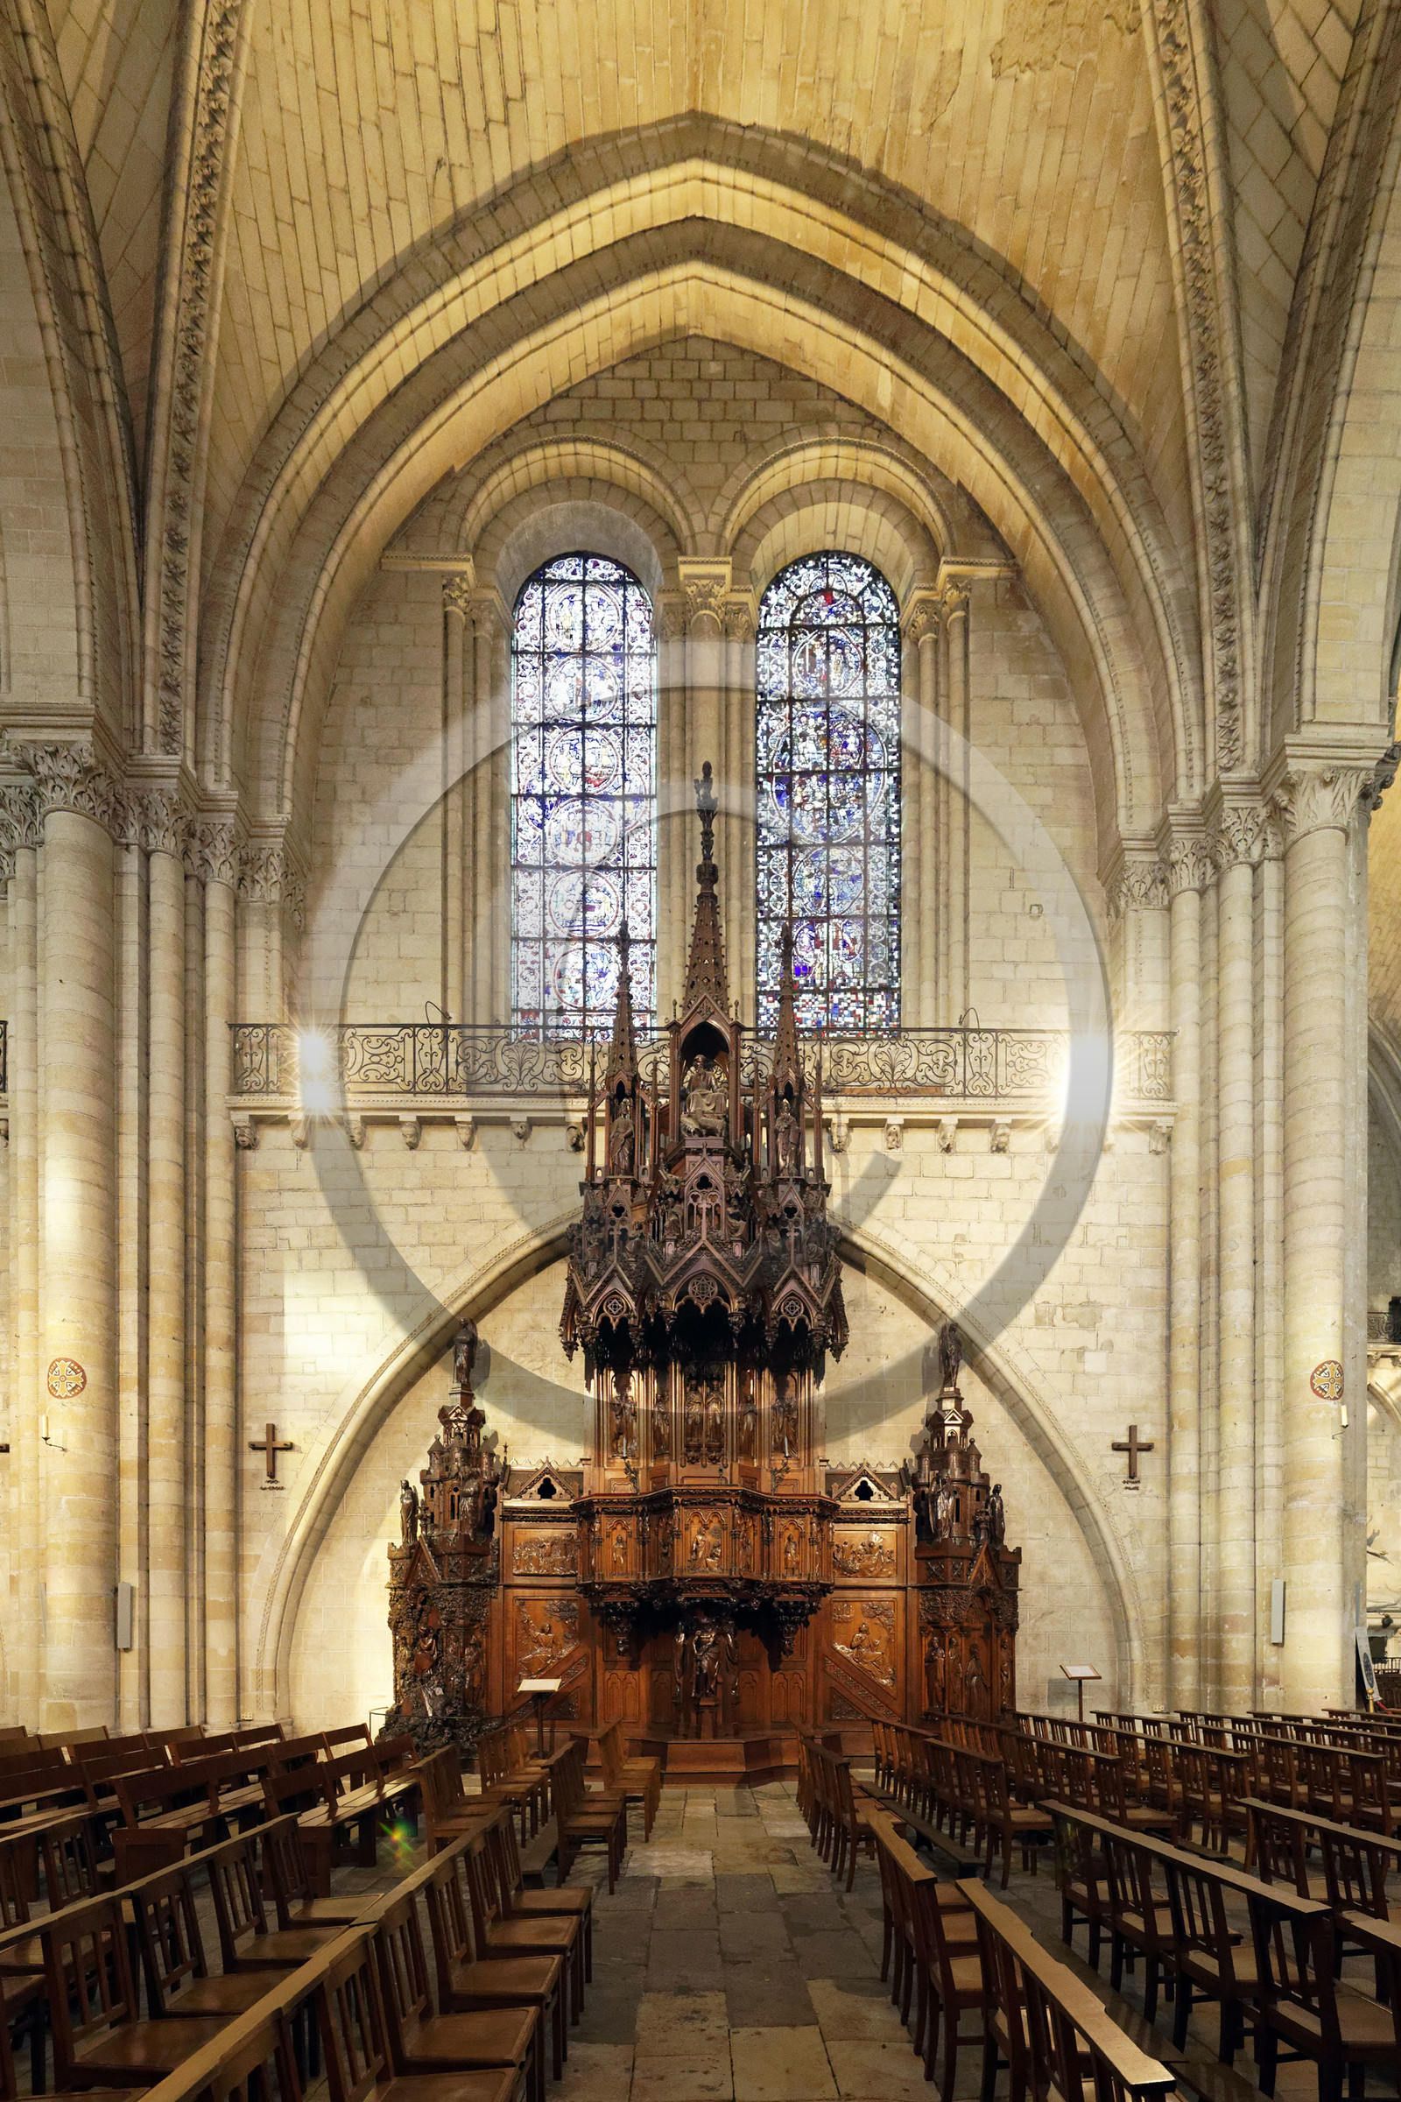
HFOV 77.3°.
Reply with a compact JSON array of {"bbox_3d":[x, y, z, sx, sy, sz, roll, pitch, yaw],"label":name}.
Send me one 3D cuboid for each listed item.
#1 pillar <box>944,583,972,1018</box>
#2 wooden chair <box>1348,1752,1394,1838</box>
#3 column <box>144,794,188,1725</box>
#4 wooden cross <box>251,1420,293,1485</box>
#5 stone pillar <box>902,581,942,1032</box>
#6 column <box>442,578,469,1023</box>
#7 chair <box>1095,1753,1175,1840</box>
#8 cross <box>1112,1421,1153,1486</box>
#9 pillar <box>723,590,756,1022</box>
[{"bbox_3d":[3.960,-3.760,13.500,0.390,6.950,0.390,0,0,0],"label":"pillar"},{"bbox_3d":[5.180,5.680,6.550,0.460,0.870,0.460,0,0,0],"label":"wooden chair"},{"bbox_3d":[-7.560,3.110,12.400,0.560,13.400,0.560,0,0,0],"label":"column"},{"bbox_3d":[-6.370,5.970,12.950,0.630,0.860,0.100,0,0,0],"label":"wooden cross"},{"bbox_3d":[3.500,-3.730,13.800,0.520,6.950,0.500,0,0,0],"label":"stone pillar"},{"bbox_3d":[-3.770,-3.760,13.500,0.390,6.950,0.390,0,0,0],"label":"column"},{"bbox_3d":[3.240,5.660,6.530,0.470,0.870,0.460,0,0,0],"label":"chair"},{"bbox_3d":[6.430,5.970,12.950,0.630,0.860,0.100,0,0,0],"label":"cross"},{"bbox_3d":[0.634,-3.740,13.800,0.500,6.950,0.500,0,0,0],"label":"pillar"}]

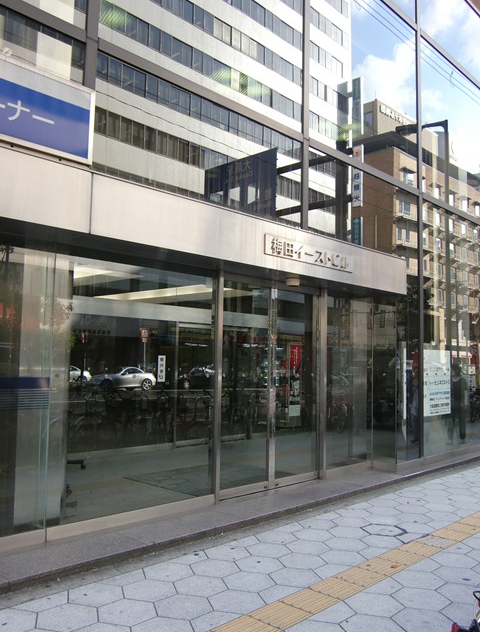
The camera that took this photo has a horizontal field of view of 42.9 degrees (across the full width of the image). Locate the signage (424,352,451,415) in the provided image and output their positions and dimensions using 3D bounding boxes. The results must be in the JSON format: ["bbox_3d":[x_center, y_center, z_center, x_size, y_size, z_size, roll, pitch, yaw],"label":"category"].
[{"bbox_3d":[2.981,1.003,9.197,0.030,0.960,0.900,-3,-6,43],"label":"signage"}]

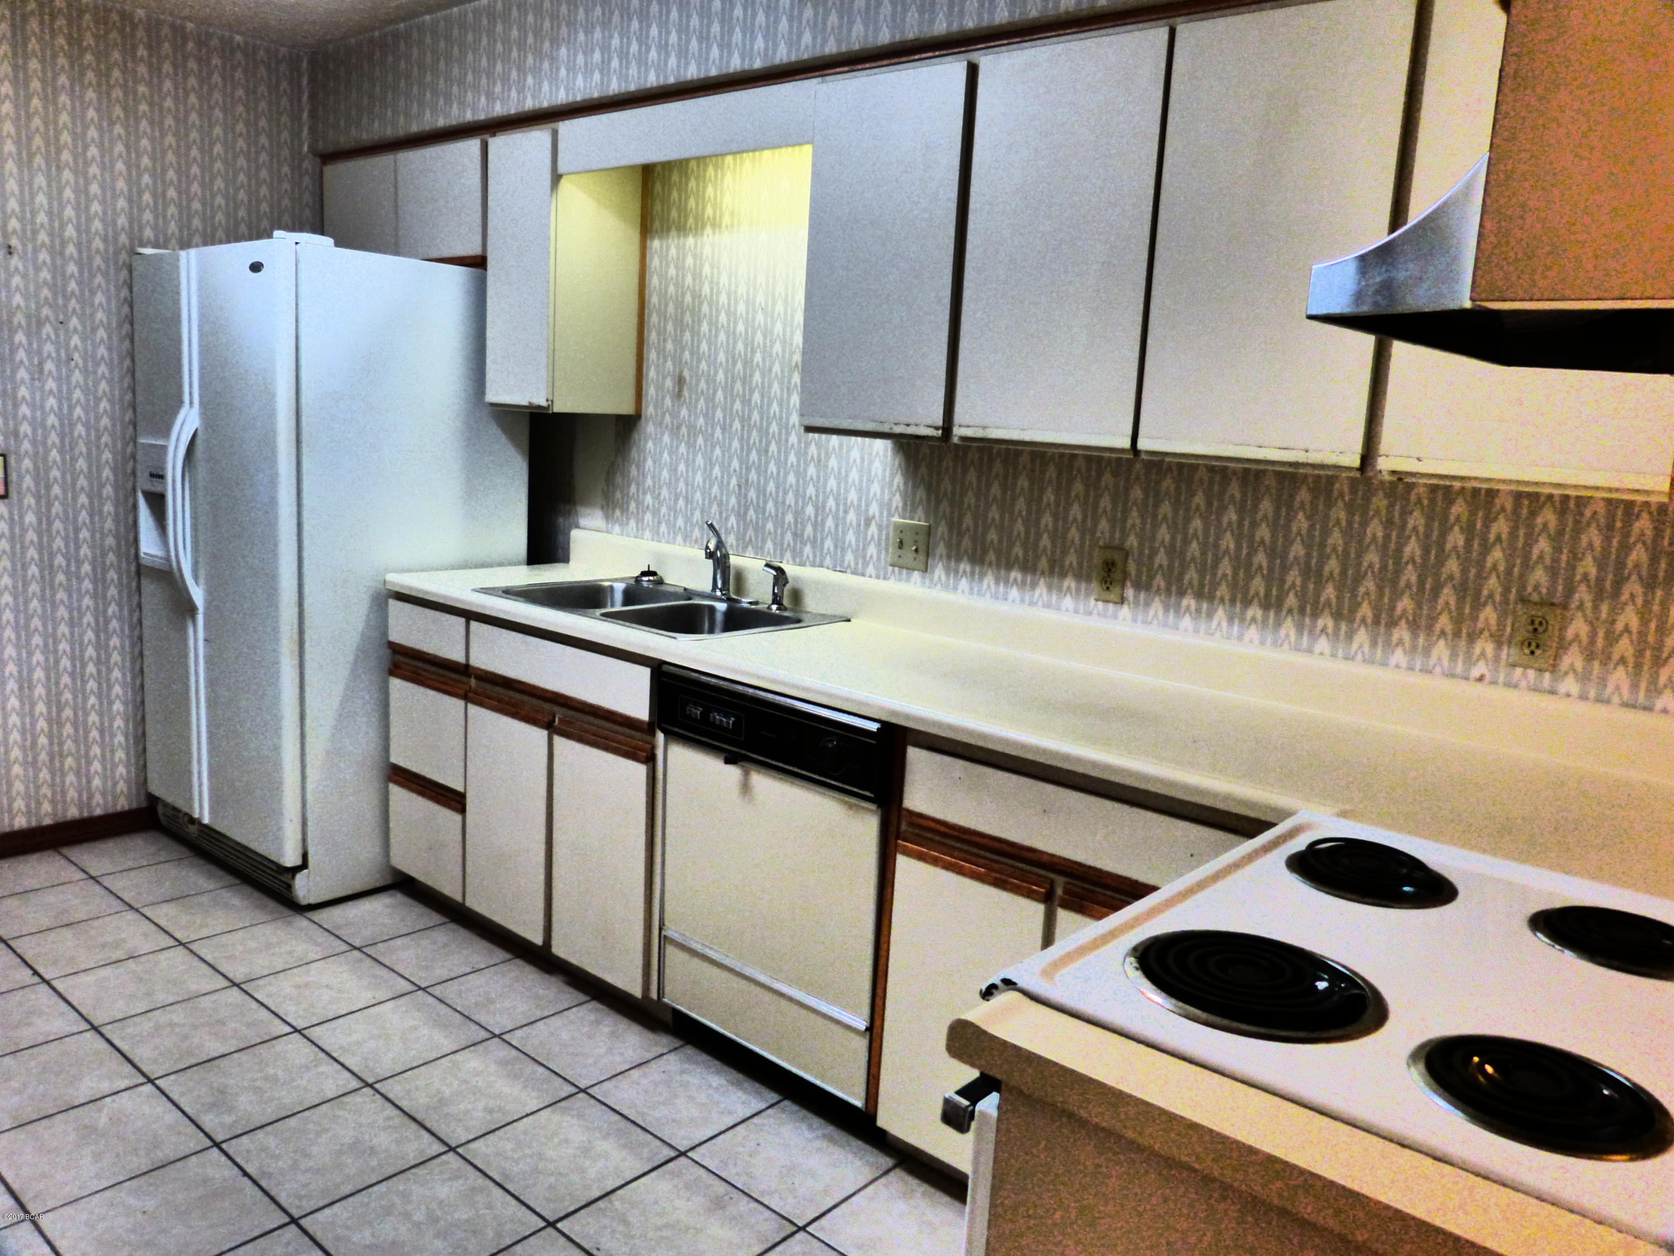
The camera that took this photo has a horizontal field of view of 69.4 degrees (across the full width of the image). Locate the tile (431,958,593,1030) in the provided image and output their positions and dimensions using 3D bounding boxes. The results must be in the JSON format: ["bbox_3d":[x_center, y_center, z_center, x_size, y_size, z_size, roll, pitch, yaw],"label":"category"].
[{"bbox_3d":[-0.783,0.882,2.903,0.304,0.010,0.279,11,12,40],"label":"tile"}]

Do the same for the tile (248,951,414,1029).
[{"bbox_3d":[-1.213,0.868,2.902,0.299,0.010,0.299,12,12,39],"label":"tile"}]

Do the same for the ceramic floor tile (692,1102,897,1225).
[{"bbox_3d":[-0.086,1.034,2.361,0.299,0.010,0.288,12,12,39],"label":"ceramic floor tile"}]

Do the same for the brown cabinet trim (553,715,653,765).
[{"bbox_3d":[-0.525,0.250,2.727,0.321,0.042,0.028,11,12,40],"label":"brown cabinet trim"}]

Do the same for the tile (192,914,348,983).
[{"bbox_3d":[-1.446,0.820,3.095,0.299,0.010,0.299,12,12,39],"label":"tile"}]

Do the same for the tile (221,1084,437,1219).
[{"bbox_3d":[-0.936,0.975,2.259,0.304,0.010,0.300,11,12,40],"label":"tile"}]

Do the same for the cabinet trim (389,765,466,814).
[{"bbox_3d":[-1.090,0.426,3.233,0.361,0.051,0.028,11,12,40],"label":"cabinet trim"}]

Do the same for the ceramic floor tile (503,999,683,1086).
[{"bbox_3d":[-0.552,0.938,2.746,0.299,0.010,0.288,12,12,39],"label":"ceramic floor tile"}]

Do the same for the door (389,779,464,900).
[{"bbox_3d":[-1.098,0.572,3.256,0.363,0.246,0.022,11,12,40],"label":"door"}]

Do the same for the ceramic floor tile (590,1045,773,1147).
[{"bbox_3d":[-0.315,0.970,2.507,0.304,0.010,0.279,11,12,40],"label":"ceramic floor tile"}]

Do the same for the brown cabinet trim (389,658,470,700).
[{"bbox_3d":[-1.076,0.135,3.206,0.376,0.042,0.024,12,12,39],"label":"brown cabinet trim"}]

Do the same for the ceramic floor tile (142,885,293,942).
[{"bbox_3d":[-1.676,0.773,3.278,0.304,0.010,0.301,11,12,40],"label":"ceramic floor tile"}]

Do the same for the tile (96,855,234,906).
[{"bbox_3d":[-1.908,0.730,3.476,0.304,0.010,0.300,11,12,40],"label":"tile"}]

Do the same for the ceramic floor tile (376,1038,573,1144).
[{"bbox_3d":[-0.747,0.963,2.517,0.299,0.010,0.299,12,12,39],"label":"ceramic floor tile"}]

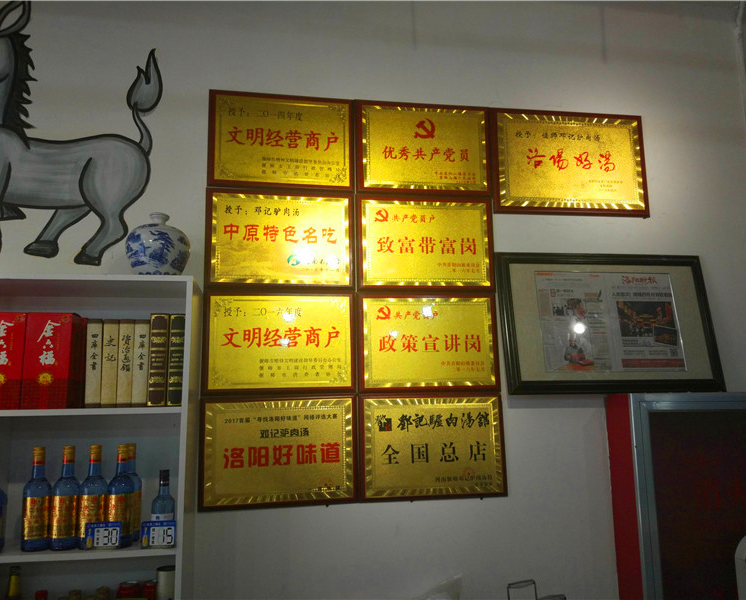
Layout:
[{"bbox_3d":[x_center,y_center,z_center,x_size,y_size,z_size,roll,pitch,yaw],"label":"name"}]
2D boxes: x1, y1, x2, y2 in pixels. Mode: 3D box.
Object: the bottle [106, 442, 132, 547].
[{"bbox_3d":[-0.698,0.544,1.797,0.072,0.268,0.072,2,-8,-21],"label":"bottle"}]

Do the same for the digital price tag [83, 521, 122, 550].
[{"bbox_3d":[-0.701,0.615,1.692,0.086,0.068,0.020,1,-18,-10],"label":"digital price tag"}]

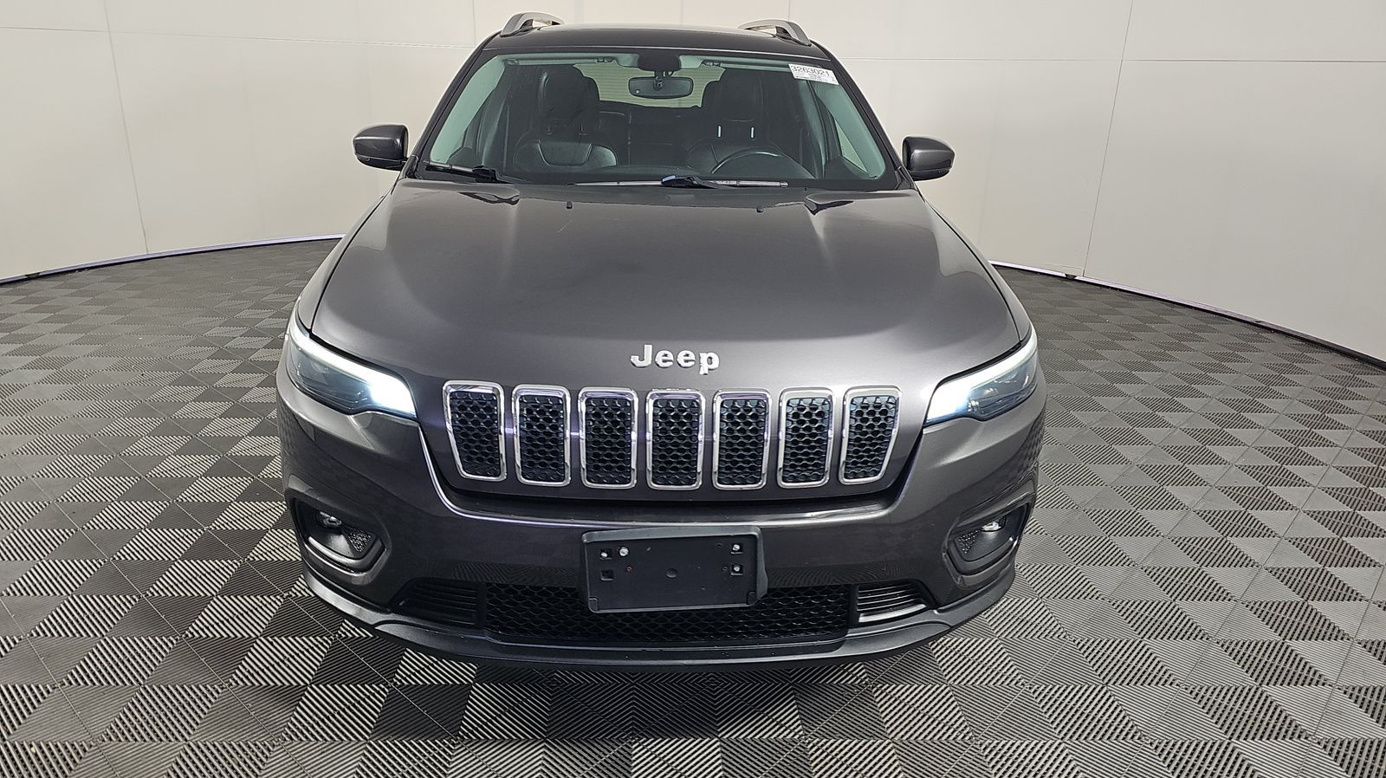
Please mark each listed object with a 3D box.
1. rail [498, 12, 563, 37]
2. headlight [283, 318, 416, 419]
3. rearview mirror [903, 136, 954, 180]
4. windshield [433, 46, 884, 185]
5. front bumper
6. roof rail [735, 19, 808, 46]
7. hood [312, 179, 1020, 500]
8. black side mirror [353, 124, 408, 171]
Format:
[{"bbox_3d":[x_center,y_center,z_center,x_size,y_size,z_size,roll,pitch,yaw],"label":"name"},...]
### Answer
[{"bbox_3d":[-0.702,-1.620,4.143,0.100,0.115,1.770,0,20,-4],"label":"rail"},{"bbox_3d":[-0.737,-0.063,2.004,0.350,0.185,0.400,0,20,-4],"label":"headlight"},{"bbox_3d":[0.804,-0.781,3.138,0.190,0.155,0.180,0,20,-4],"label":"rearview mirror"},{"bbox_3d":[-0.102,-0.885,2.981,1.430,0.425,0.800,0,20,-4],"label":"windshield"},{"bbox_3d":[-0.057,0.248,2.143,1.800,0.615,0.550,0,20,-4],"label":"front bumper"},{"bbox_3d":[0.356,-1.612,4.211,0.100,0.115,1.770,0,20,-4],"label":"roof rail"},{"bbox_3d":[-0.065,-0.187,2.310,1.600,0.530,1.100,0,20,-4],"label":"hood"},{"bbox_3d":[-1.022,-0.795,3.022,0.190,0.155,0.180,0,20,-4],"label":"black side mirror"}]

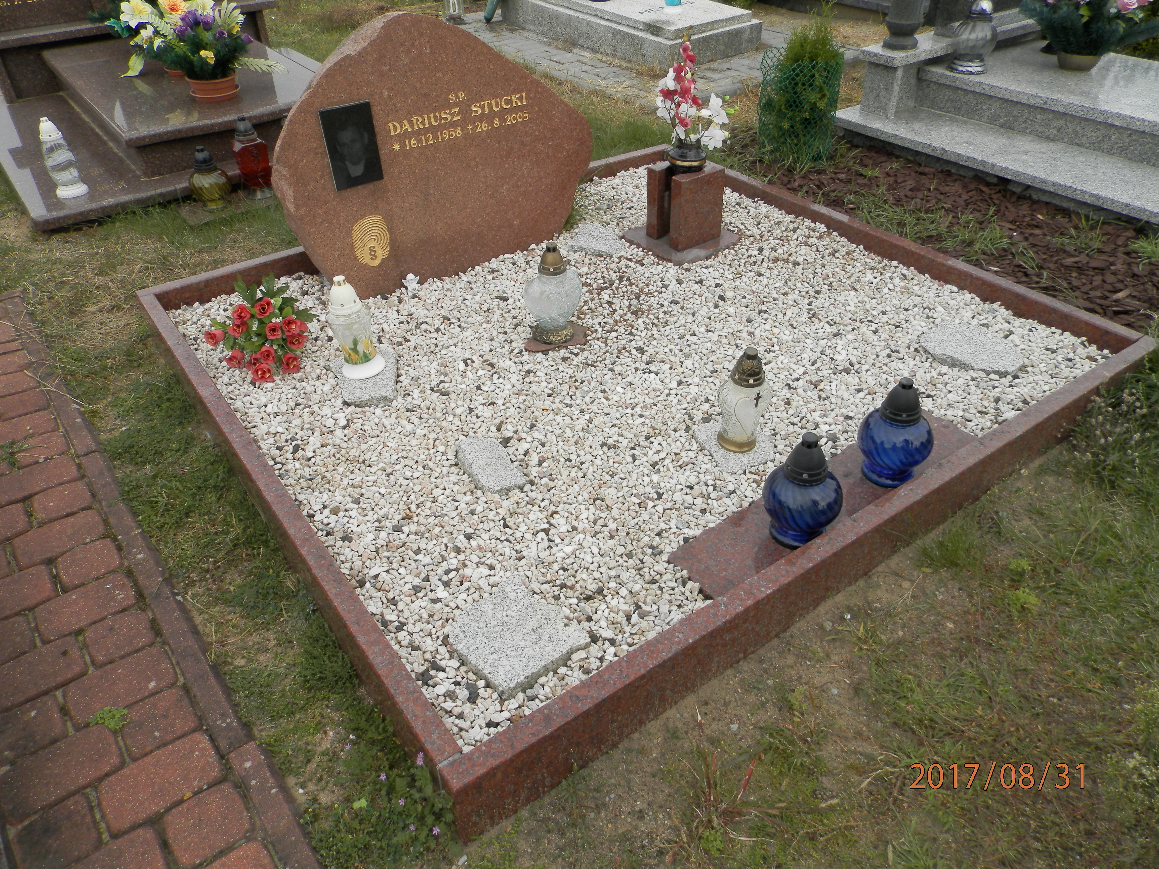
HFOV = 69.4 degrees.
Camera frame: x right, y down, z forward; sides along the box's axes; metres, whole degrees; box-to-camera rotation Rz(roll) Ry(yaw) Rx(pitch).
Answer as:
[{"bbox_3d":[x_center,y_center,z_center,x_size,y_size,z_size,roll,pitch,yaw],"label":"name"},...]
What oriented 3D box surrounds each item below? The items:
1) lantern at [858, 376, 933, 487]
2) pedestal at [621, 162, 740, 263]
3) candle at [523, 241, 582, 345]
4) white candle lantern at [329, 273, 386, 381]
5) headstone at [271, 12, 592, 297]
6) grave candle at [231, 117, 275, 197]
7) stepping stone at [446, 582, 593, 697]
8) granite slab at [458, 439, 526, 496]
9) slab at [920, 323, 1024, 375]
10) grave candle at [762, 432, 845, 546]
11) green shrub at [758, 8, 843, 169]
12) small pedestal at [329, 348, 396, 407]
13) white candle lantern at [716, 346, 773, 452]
[{"bbox_3d":[0.640,-0.014,1.681,0.151,0.227,0.151,-24,43,-27],"label":"lantern"},{"bbox_3d":[0.338,-0.730,2.668,0.280,0.250,0.280,-24,43,-27],"label":"pedestal"},{"bbox_3d":[-0.070,-0.376,2.180,0.160,0.263,0.120,-18,41,-22],"label":"candle"},{"bbox_3d":[-0.556,-0.271,2.057,0.111,0.255,0.111,-24,43,-27],"label":"white candle lantern"},{"bbox_3d":[-0.403,-0.839,2.444,1.000,0.737,0.162,-24,43,-27],"label":"headstone"},{"bbox_3d":[-1.262,-1.077,3.234,0.143,0.291,0.143,-24,43,-27],"label":"grave candle"},{"bbox_3d":[-0.109,0.354,1.467,0.200,0.030,0.196,-24,43,-27],"label":"stepping stone"},{"bbox_3d":[-0.194,0.073,1.838,0.090,0.035,0.200,-20,41,-22],"label":"granite slab"},{"bbox_3d":[1.034,-0.213,2.187,0.200,0.035,0.242,-24,43,-27],"label":"slab"},{"bbox_3d":[0.426,0.096,1.589,0.154,0.231,0.154,-3,37,2],"label":"grave candle"},{"bbox_3d":[0.889,-1.403,3.356,0.323,0.545,0.323,-1,37,1],"label":"green shrub"},{"bbox_3d":[-0.529,-0.139,2.142,0.170,0.040,0.200,-16,40,-18],"label":"small pedestal"},{"bbox_3d":[0.353,-0.079,1.795,0.118,0.238,0.116,0,38,0],"label":"white candle lantern"}]

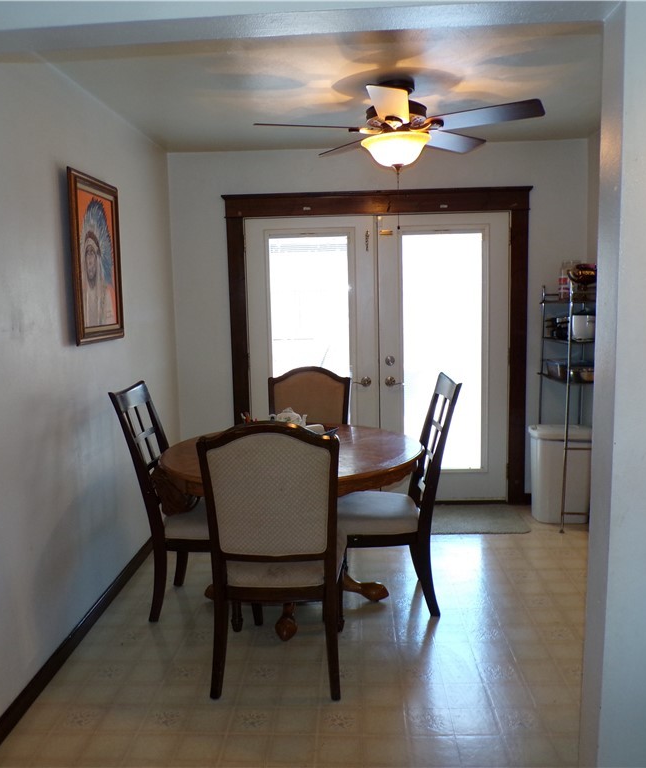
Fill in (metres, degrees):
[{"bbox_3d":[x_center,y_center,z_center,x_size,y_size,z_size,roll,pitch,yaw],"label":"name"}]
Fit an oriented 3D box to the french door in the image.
[{"bbox_3d":[0.380,-0.151,4.875,1.752,1.962,0.075,-1,7,3],"label":"french door"}]

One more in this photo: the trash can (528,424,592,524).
[{"bbox_3d":[1.537,0.579,4.593,0.421,0.602,0.278,-1,7,3],"label":"trash can"}]

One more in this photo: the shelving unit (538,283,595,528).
[{"bbox_3d":[1.594,0.123,4.531,0.316,1.520,0.579,-1,7,3],"label":"shelving unit"}]

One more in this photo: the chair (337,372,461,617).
[{"bbox_3d":[0.326,0.513,3.449,0.640,1.087,0.474,-2,7,-1],"label":"chair"}]

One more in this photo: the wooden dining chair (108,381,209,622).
[{"bbox_3d":[-0.607,0.542,3.400,0.655,1.087,0.474,0,7,7],"label":"wooden dining chair"}]

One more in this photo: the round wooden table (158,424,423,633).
[{"bbox_3d":[-0.147,0.682,3.514,1.246,0.758,1.246,-1,7,3],"label":"round wooden table"}]

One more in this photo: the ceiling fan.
[{"bbox_3d":[0.331,-1.189,3.256,1.309,0.372,1.309,-1,7,3],"label":"ceiling fan"}]

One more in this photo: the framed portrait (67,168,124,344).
[{"bbox_3d":[-1.071,-0.587,3.393,0.030,0.769,0.579,-1,7,3],"label":"framed portrait"}]

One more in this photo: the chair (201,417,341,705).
[{"bbox_3d":[-0.177,0.615,2.827,0.519,1.069,0.662,-1,7,3],"label":"chair"}]

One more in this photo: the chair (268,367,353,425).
[{"bbox_3d":[-0.076,0.469,3.931,0.512,1.069,0.647,-1,7,3],"label":"chair"}]

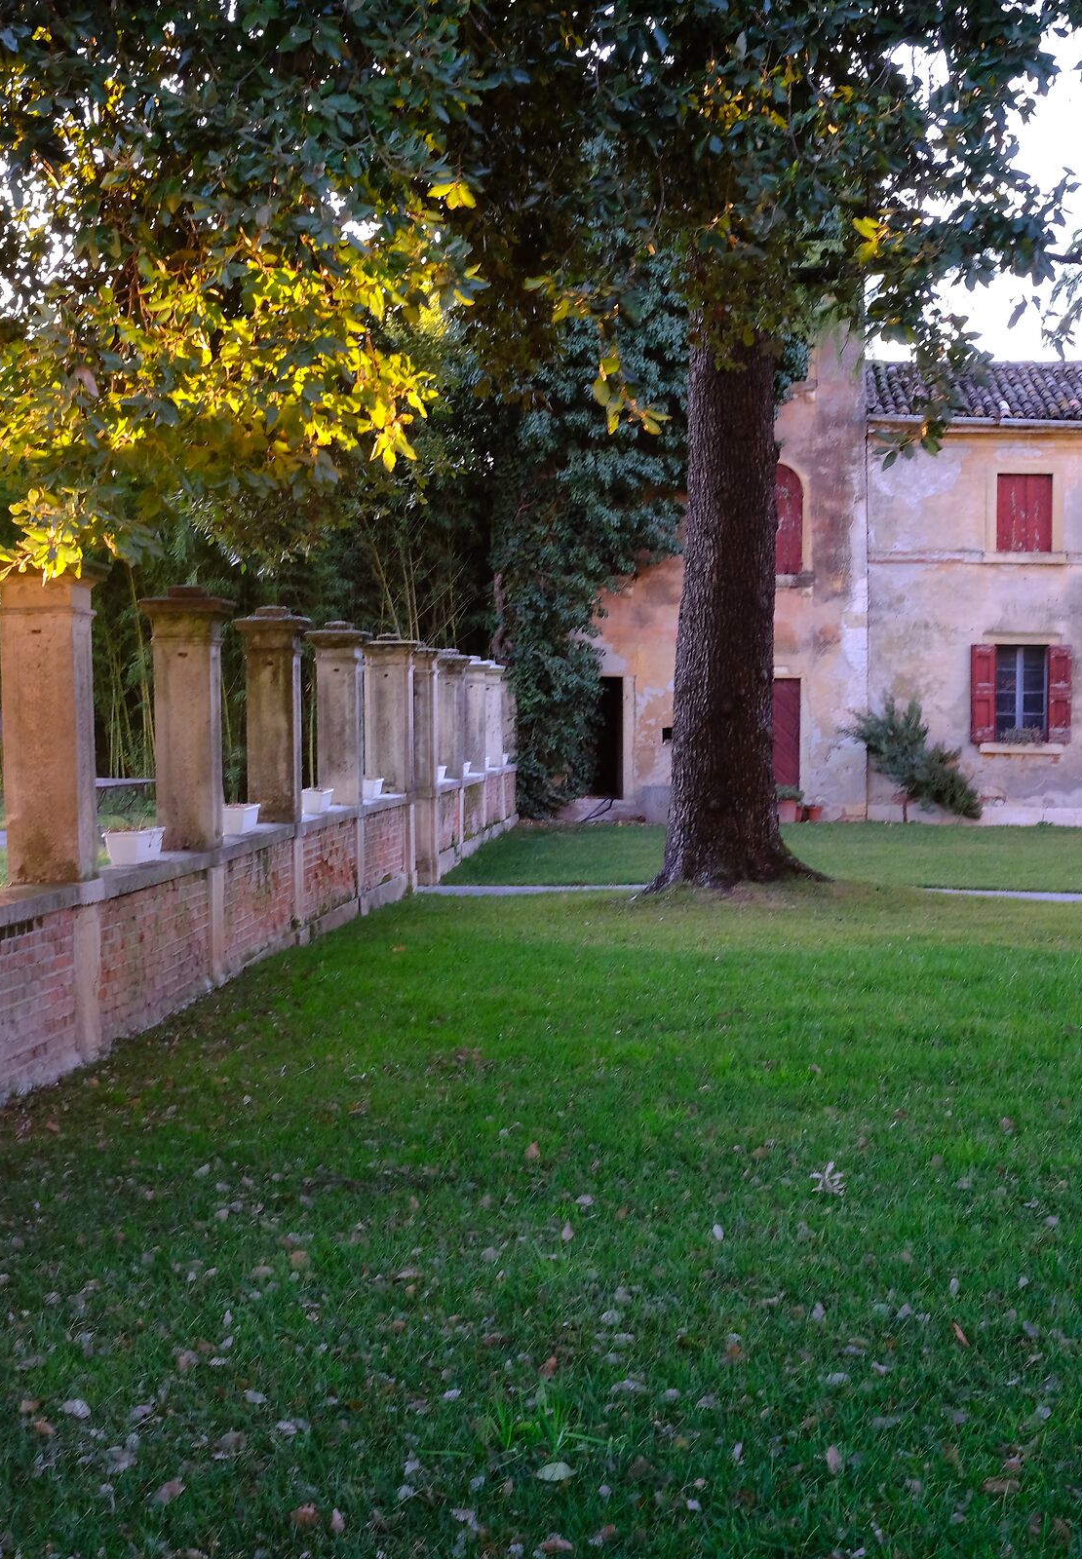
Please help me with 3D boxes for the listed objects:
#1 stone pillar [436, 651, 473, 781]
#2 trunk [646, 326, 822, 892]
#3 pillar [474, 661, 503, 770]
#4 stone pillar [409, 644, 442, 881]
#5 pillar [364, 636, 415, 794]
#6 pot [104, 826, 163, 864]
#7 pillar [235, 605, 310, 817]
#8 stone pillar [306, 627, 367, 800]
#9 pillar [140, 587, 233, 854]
[{"bbox_3d":[-1.229,-0.868,30.450,0.520,1.710,0.520,0,2,4],"label":"stone pillar"},{"bbox_3d":[1.815,-1.592,21.300,1.500,5.250,1.400,0,2,4],"label":"trunk"},{"bbox_3d":[-0.799,-1.049,36.809,0.520,1.710,0.520,0,2,4],"label":"pillar"},{"bbox_3d":[-1.308,-0.200,24.949,0.470,2.573,0.470,0,2,4],"label":"stone pillar"},{"bbox_3d":[-1.466,-0.639,22.620,0.490,1.563,0.490,0,2,4],"label":"pillar"},{"bbox_3d":[-2.343,0.385,13.084,0.210,0.190,0.600,0,2,4],"label":"pot"},{"bbox_3d":[-2.079,-0.511,17.878,0.520,1.710,0.520,0,2,4],"label":"pillar"},{"bbox_3d":[-1.858,-0.604,21.151,0.520,1.710,0.520,0,2,4],"label":"stone pillar"},{"bbox_3d":[-2.085,-0.383,13.555,0.460,1.563,0.460,0,2,4],"label":"pillar"}]

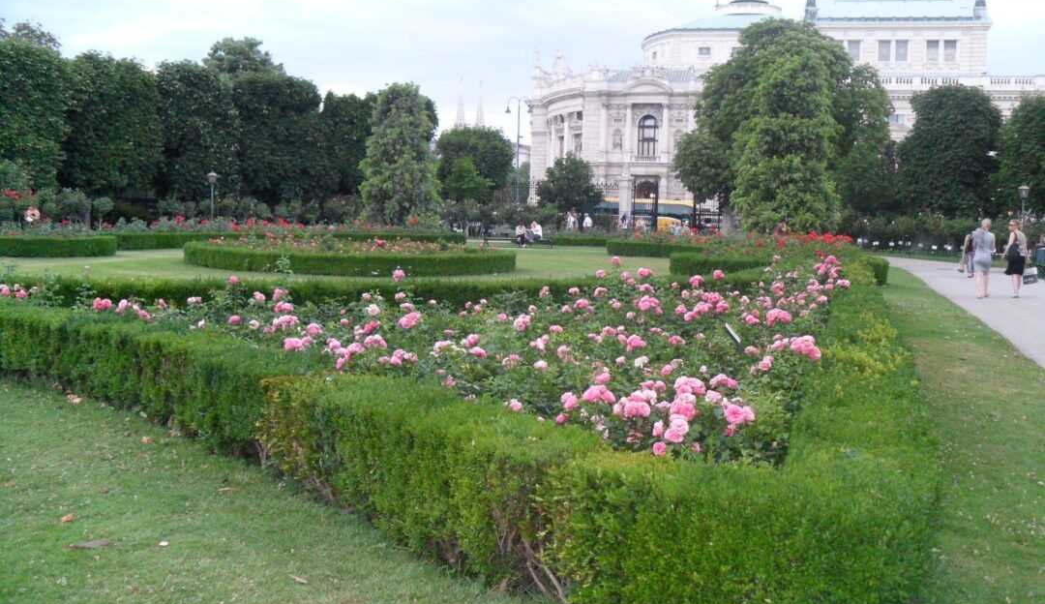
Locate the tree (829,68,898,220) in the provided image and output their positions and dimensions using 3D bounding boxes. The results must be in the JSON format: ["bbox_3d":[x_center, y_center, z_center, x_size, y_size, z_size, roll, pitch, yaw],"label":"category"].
[{"bbox_3d":[21.753,-9.621,69.405,5.128,11.663,6.500,3,5,17],"label":"tree"}]

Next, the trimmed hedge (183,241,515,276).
[{"bbox_3d":[-4.954,-1.329,30.302,9.700,0.560,9.700,0,5,-9],"label":"trimmed hedge"}]

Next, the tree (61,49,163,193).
[{"bbox_3d":[-22.262,-8.233,57.000,4.400,9.600,4.800,5,6,43],"label":"tree"}]

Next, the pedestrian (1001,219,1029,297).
[{"bbox_3d":[10.370,-0.891,22.235,0.560,1.650,0.420,2,5,11],"label":"pedestrian"}]

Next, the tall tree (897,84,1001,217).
[{"bbox_3d":[25.816,-8.187,64.500,6.309,9.781,6.309,3,5,21],"label":"tall tree"}]

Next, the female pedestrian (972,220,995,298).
[{"bbox_3d":[9.774,-0.927,22.400,0.480,1.680,0.360,2,5,17],"label":"female pedestrian"}]

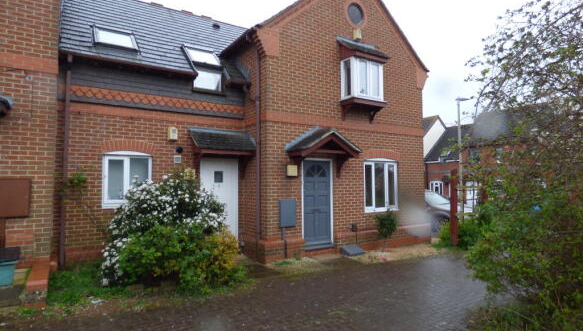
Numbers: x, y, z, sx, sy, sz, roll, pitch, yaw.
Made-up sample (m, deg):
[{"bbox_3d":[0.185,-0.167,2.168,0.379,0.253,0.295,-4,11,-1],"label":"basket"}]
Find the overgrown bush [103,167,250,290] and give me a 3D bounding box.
[{"bbox_3d":[-2.076,1.065,6.139,2.250,1.920,1.650,1,-3,-32],"label":"overgrown bush"}]

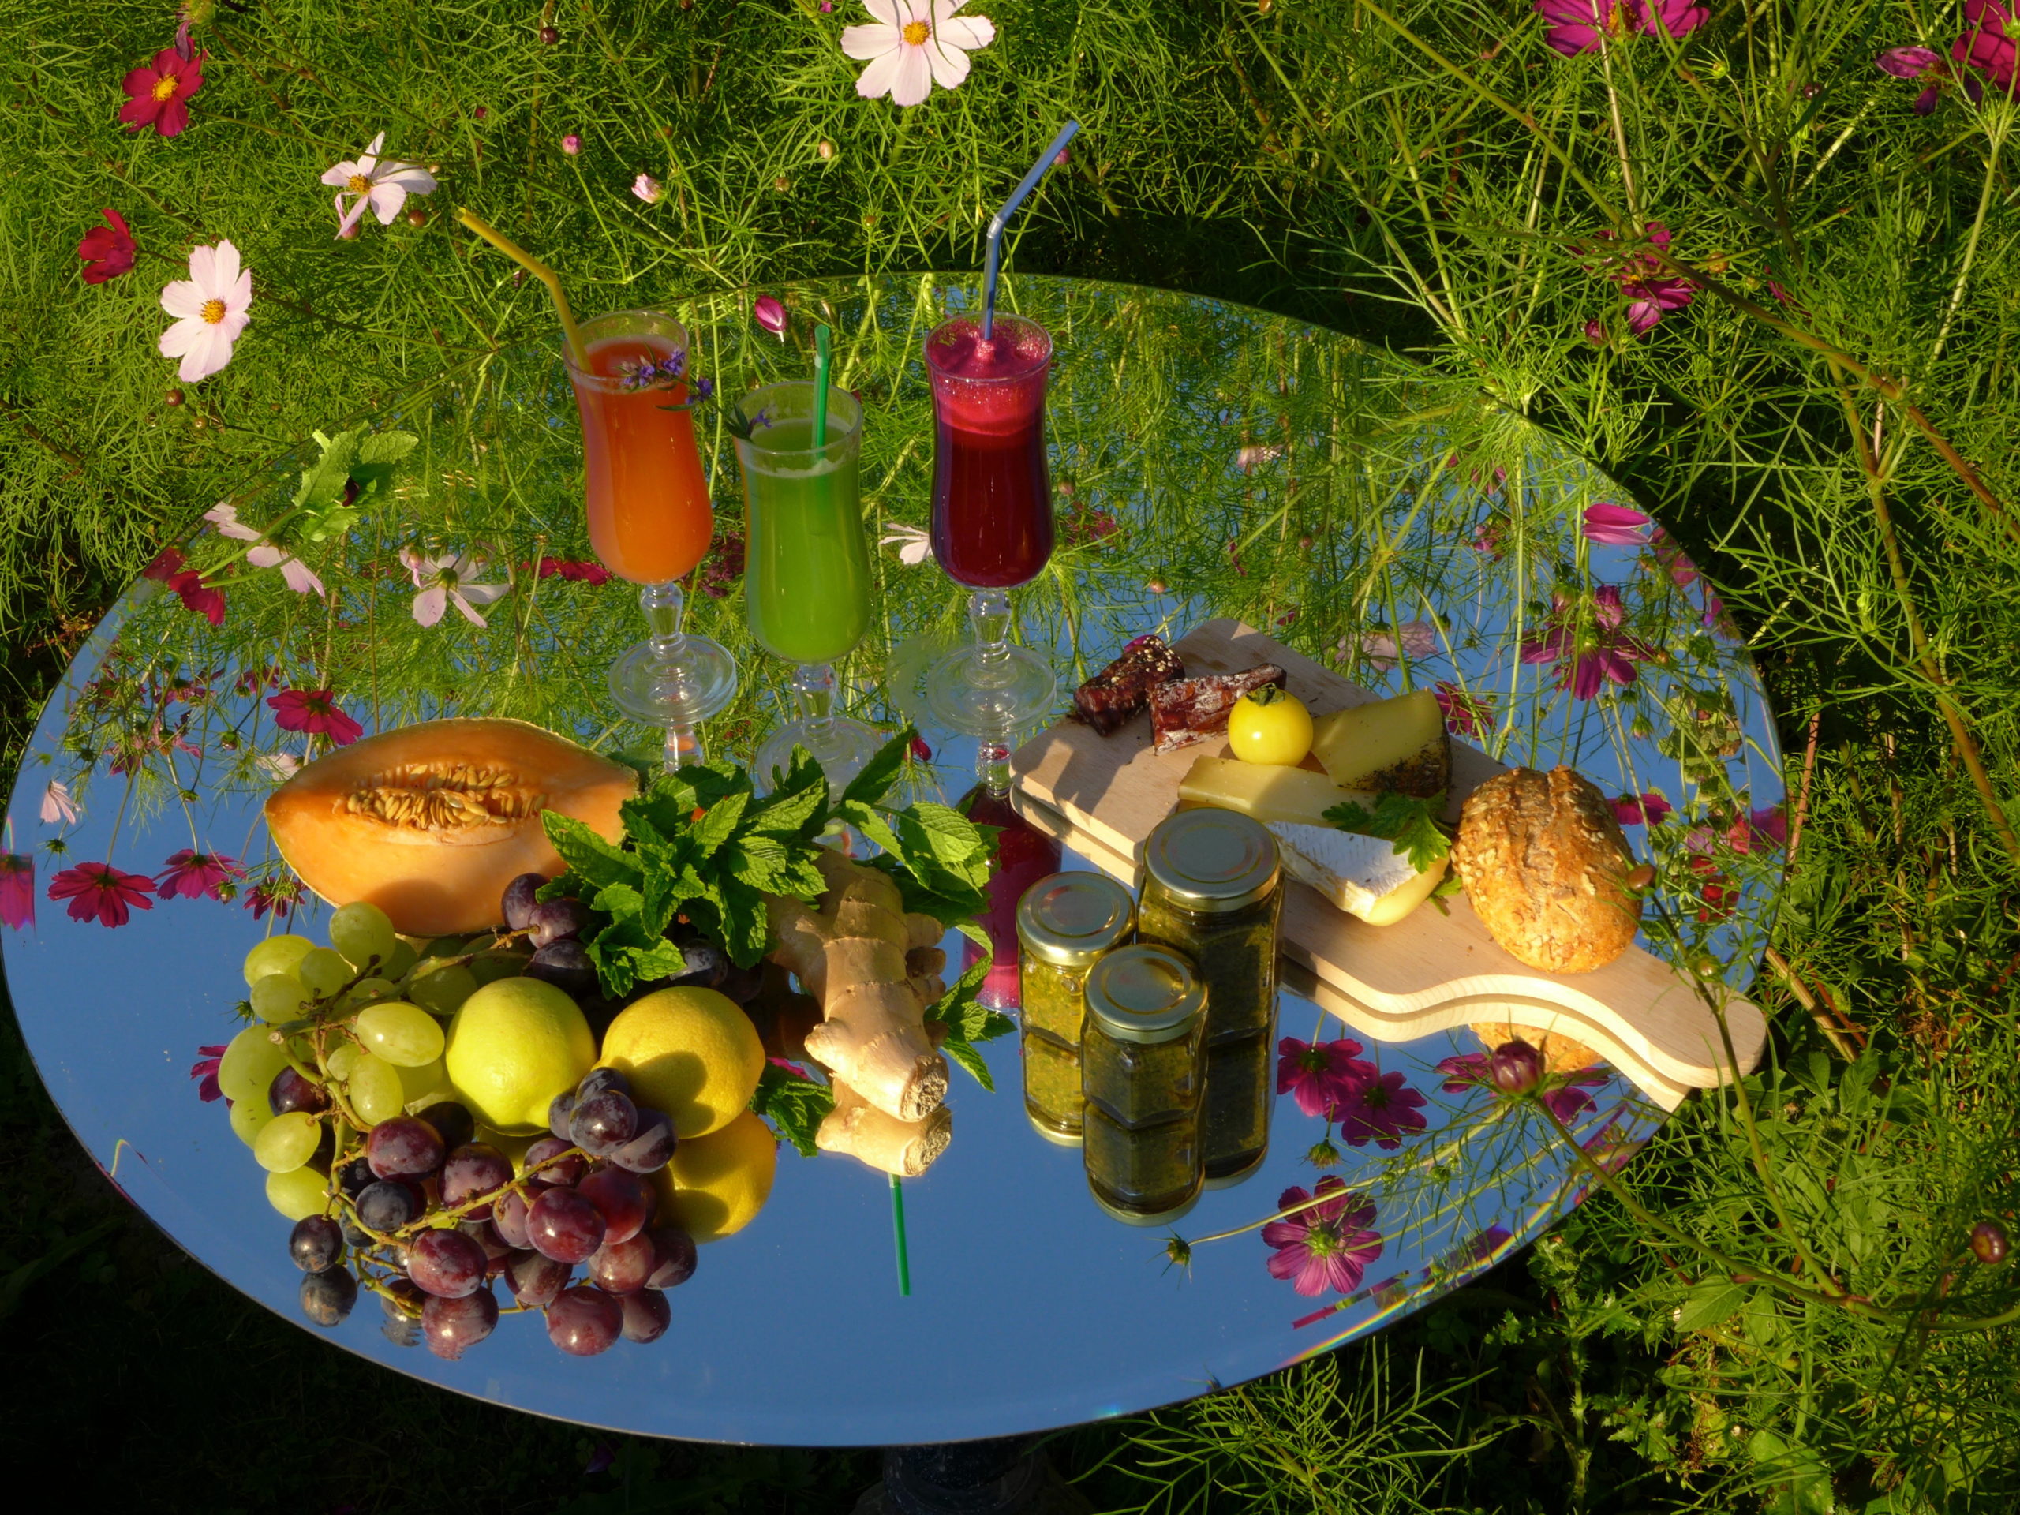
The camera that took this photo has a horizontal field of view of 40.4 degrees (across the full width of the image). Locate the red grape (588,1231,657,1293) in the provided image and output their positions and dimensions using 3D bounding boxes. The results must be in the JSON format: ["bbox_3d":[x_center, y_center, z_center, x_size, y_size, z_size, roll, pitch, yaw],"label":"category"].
[{"bbox_3d":[-0.144,0.188,1.019,0.026,0.025,0.026,0,40,0],"label":"red grape"}]

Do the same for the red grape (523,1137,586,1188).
[{"bbox_3d":[-0.167,0.148,1.004,0.024,0.022,0.023,-1,40,1],"label":"red grape"}]

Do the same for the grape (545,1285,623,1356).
[{"bbox_3d":[-0.151,0.200,0.972,0.027,0.025,0.025,-1,40,1],"label":"grape"}]

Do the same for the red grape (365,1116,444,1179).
[{"bbox_3d":[-0.227,0.147,1.033,0.029,0.025,0.026,0,40,0],"label":"red grape"}]

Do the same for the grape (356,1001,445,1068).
[{"bbox_3d":[-0.237,0.108,1.069,0.035,0.025,0.026,0,40,0],"label":"grape"}]

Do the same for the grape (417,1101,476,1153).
[{"bbox_3d":[-0.211,0.138,1.024,0.023,0.022,0.023,-1,40,1],"label":"grape"}]

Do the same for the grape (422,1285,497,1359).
[{"bbox_3d":[-0.200,0.206,1.000,0.027,0.027,0.027,0,40,0],"label":"grape"}]

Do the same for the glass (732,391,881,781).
[{"bbox_3d":[-0.086,-0.068,1.191,0.060,0.188,0.060,0,40,0],"label":"glass"}]

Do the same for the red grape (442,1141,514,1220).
[{"bbox_3d":[-0.200,0.159,1.028,0.027,0.027,0.027,0,40,0],"label":"red grape"}]

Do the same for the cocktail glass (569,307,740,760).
[{"bbox_3d":[-0.156,-0.102,1.192,0.059,0.177,0.059,-1,40,1],"label":"cocktail glass"}]

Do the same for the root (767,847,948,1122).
[{"bbox_3d":[-0.059,0.080,1.079,0.070,0.045,0.138,-8,40,-6],"label":"root"}]

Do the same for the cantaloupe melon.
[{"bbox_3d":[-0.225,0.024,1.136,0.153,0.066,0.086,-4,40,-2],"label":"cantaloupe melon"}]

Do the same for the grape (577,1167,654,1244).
[{"bbox_3d":[-0.149,0.169,1.034,0.027,0.027,0.027,0,40,0],"label":"grape"}]

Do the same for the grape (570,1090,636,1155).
[{"bbox_3d":[-0.147,0.132,0.991,0.025,0.025,0.025,-1,40,1],"label":"grape"}]

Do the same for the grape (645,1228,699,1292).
[{"bbox_3d":[-0.125,0.183,1.001,0.024,0.024,0.024,-1,40,1],"label":"grape"}]

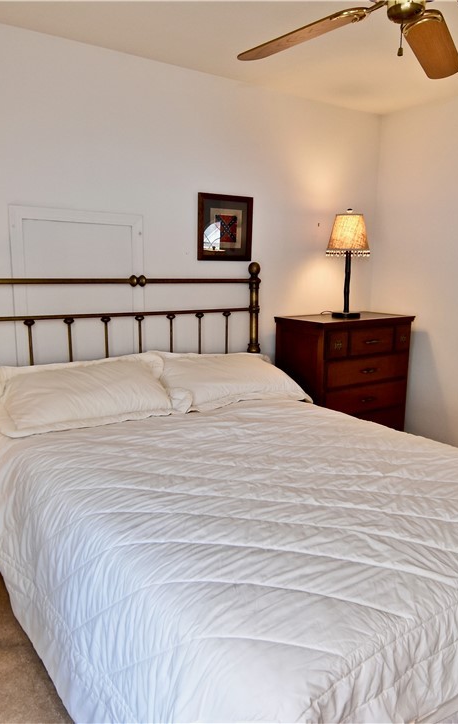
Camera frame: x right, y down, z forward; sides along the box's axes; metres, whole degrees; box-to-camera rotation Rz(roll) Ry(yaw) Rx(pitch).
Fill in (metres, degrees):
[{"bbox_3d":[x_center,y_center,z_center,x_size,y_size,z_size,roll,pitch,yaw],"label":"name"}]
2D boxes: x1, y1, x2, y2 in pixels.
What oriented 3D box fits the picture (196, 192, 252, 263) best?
[{"bbox_3d":[-0.018,-0.762,3.103,0.371,0.364,0.020,-7,12,-35],"label":"picture"}]

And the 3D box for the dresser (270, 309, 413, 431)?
[{"bbox_3d":[0.719,0.264,3.496,0.773,1.107,0.438,-7,12,-35],"label":"dresser"}]

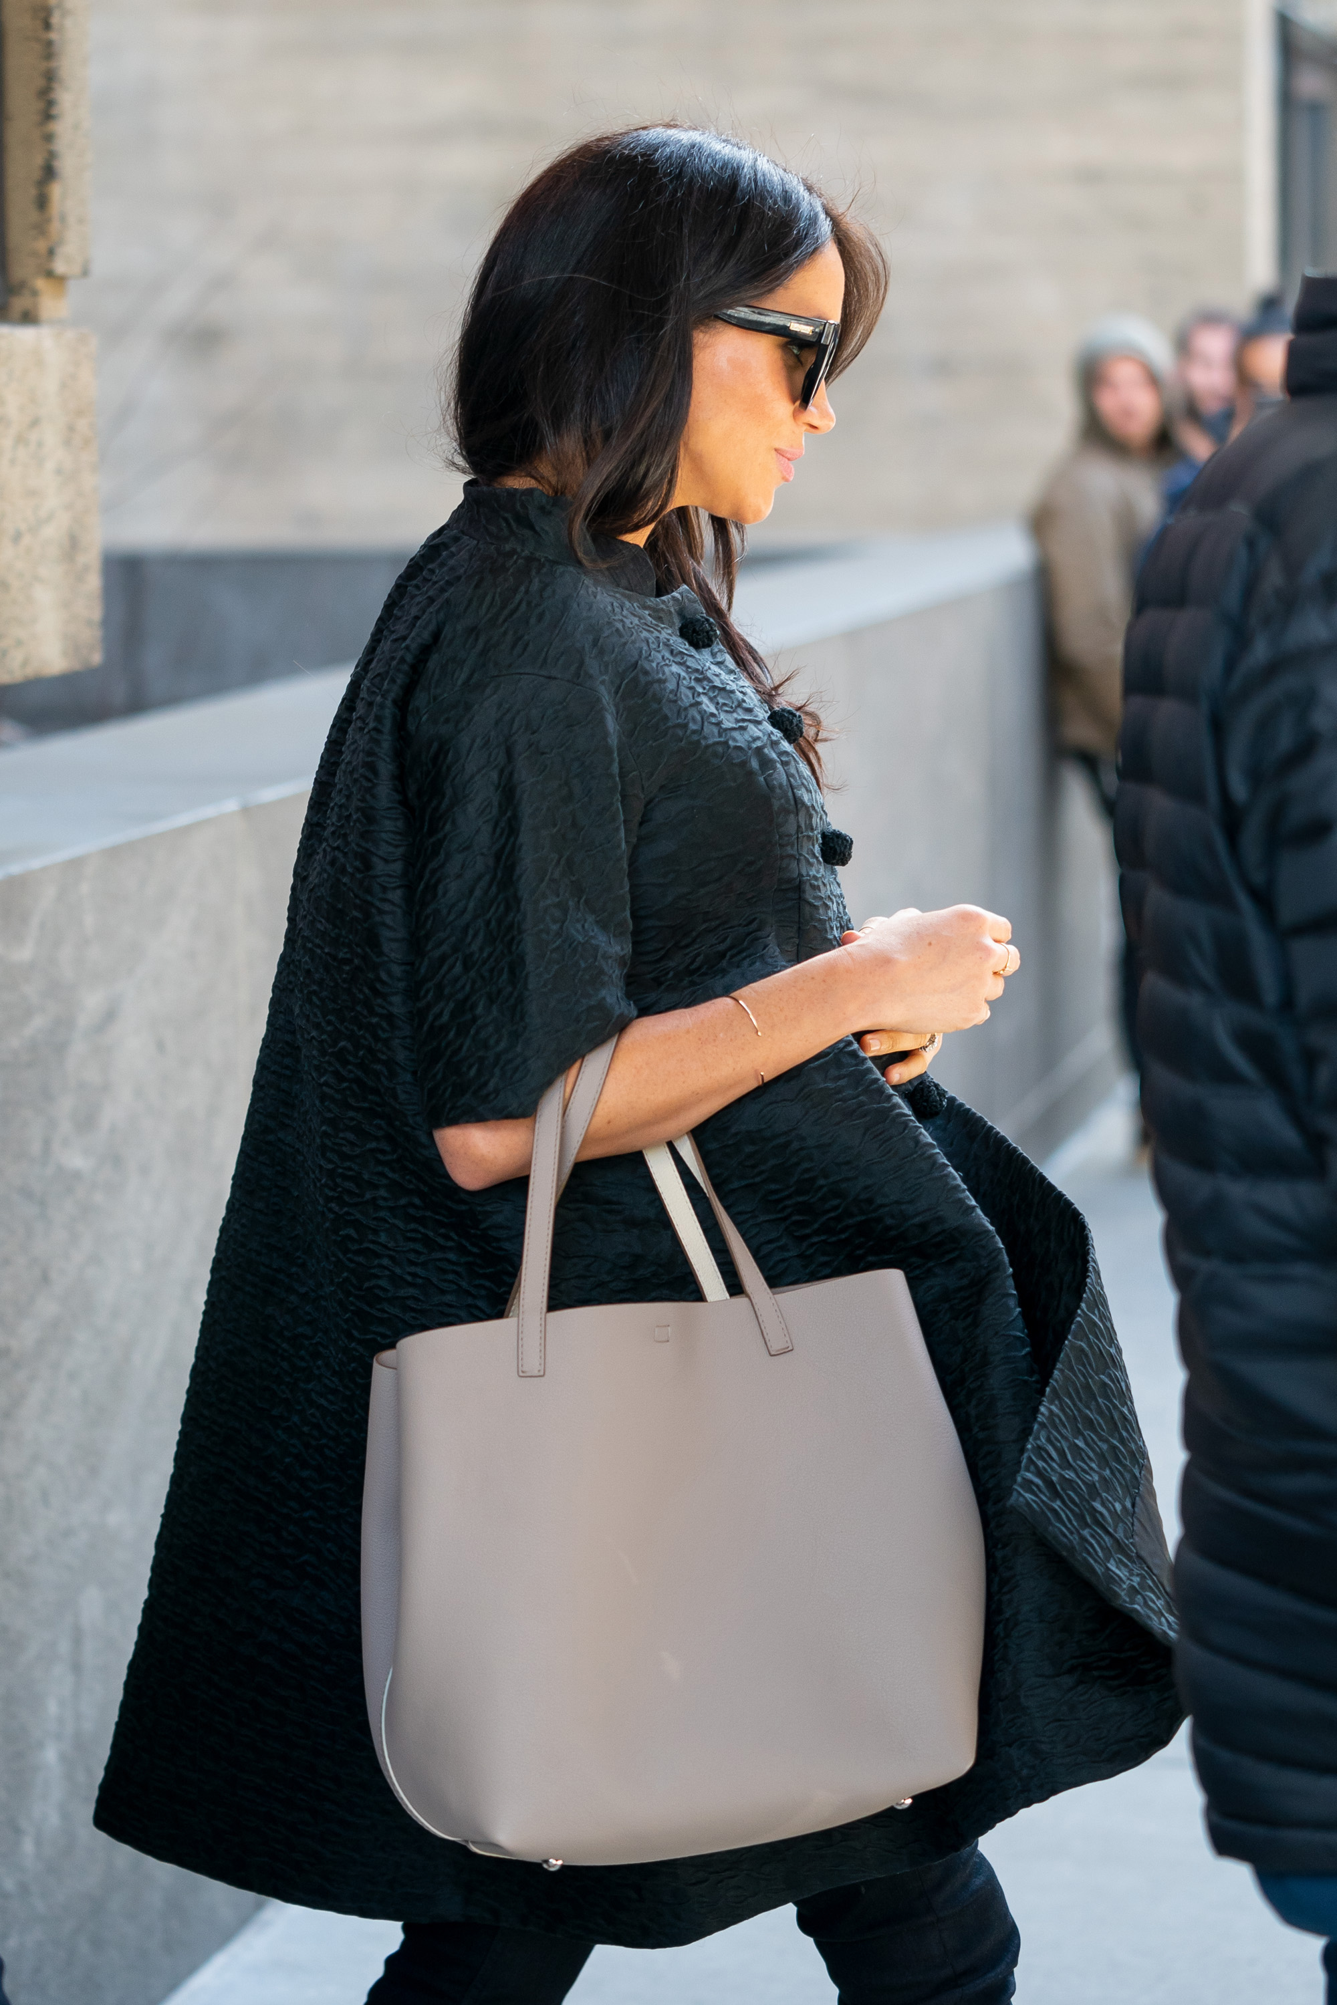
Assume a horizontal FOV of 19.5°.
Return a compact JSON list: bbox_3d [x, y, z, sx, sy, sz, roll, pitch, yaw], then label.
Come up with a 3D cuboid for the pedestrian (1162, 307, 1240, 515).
[{"bbox_3d":[1.174,-0.663,8.642,0.540,1.720,0.360,0,10,3],"label":"pedestrian"}]

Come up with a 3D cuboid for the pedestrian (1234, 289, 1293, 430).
[{"bbox_3d":[1.372,-0.764,9.044,0.520,1.740,0.360,2,10,11],"label":"pedestrian"}]

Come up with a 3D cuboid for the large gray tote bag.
[{"bbox_3d":[0.004,0.233,2.180,0.325,0.440,0.145,-5,11,-17],"label":"large gray tote bag"}]

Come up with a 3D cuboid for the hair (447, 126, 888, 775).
[{"bbox_3d":[-0.001,-0.329,2.330,0.255,0.385,0.210,-2,10,-8],"label":"hair"}]

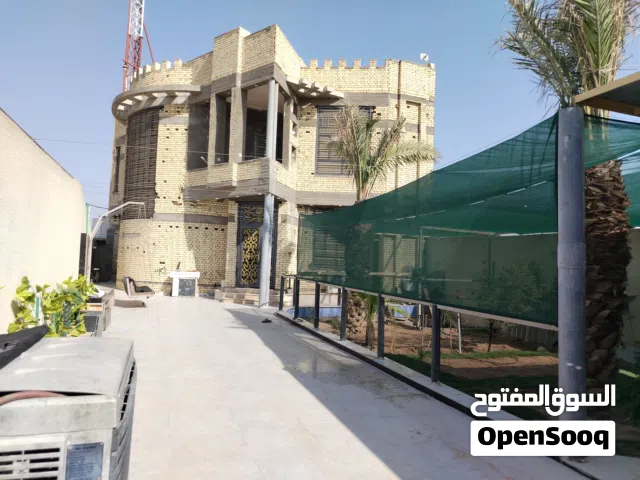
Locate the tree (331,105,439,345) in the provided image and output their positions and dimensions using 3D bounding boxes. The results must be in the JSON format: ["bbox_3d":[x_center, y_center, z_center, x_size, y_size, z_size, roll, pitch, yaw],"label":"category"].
[{"bbox_3d":[1.330,-0.330,9.150,2.200,4.850,2.100,2,-4,0],"label":"tree"}]

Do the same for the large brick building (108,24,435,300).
[{"bbox_3d":[-3.090,-2.310,21.000,13.200,9.800,11.300,3,-4,-12],"label":"large brick building"}]

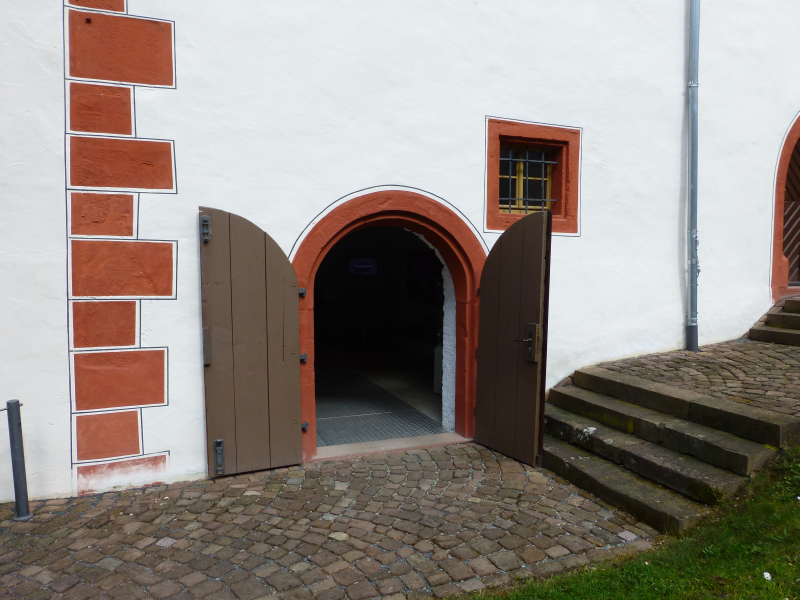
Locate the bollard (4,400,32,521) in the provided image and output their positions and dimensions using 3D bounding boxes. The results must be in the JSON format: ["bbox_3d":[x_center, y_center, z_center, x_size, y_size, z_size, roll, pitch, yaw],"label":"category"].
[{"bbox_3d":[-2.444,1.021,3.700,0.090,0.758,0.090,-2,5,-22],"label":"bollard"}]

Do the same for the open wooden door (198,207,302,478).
[{"bbox_3d":[-1.128,0.310,4.505,0.760,2.060,0.060,-1,4,-22],"label":"open wooden door"}]

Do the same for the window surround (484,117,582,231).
[{"bbox_3d":[1.231,-1.139,5.468,1.030,0.985,0.200,-1,4,-22],"label":"window surround"}]

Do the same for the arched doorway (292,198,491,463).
[{"bbox_3d":[-0.086,0.190,5.085,1.820,2.250,0.350,-1,4,-22],"label":"arched doorway"}]

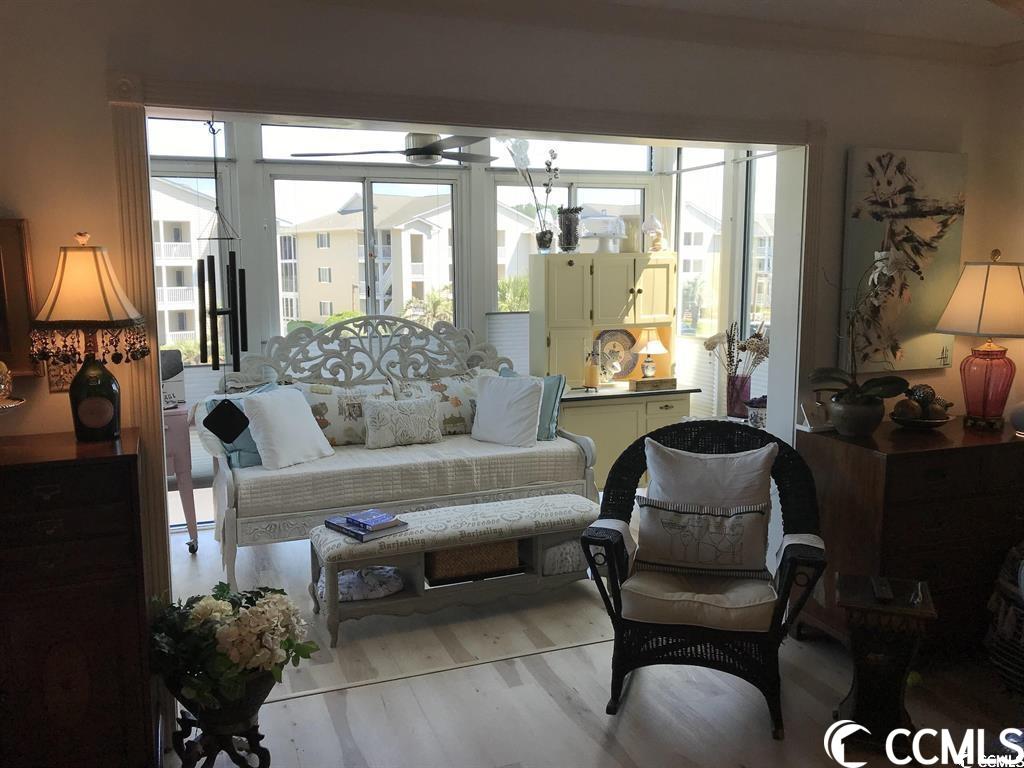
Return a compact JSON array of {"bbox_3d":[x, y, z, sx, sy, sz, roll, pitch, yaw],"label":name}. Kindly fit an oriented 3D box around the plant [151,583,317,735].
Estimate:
[{"bbox_3d":[-0.814,0.802,2.421,0.460,0.430,0.440,-3,8,-21],"label":"plant"}]

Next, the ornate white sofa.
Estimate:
[{"bbox_3d":[-0.667,0.289,4.875,2.080,1.325,1.080,-3,8,-21],"label":"ornate white sofa"}]

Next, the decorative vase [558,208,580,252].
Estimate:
[{"bbox_3d":[0.378,-1.002,5.442,0.140,0.285,0.140,0,8,0],"label":"decorative vase"}]

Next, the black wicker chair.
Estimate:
[{"bbox_3d":[0.746,0.682,3.211,0.800,0.990,0.850,2,8,17],"label":"black wicker chair"}]

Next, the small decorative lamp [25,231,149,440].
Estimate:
[{"bbox_3d":[-1.214,-0.137,2.386,0.350,0.600,0.350,-3,8,-21],"label":"small decorative lamp"}]

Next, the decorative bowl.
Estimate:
[{"bbox_3d":[1.790,0.166,3.630,0.280,0.050,0.280,0,8,0],"label":"decorative bowl"}]

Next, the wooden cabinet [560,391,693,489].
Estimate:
[{"bbox_3d":[0.646,0.438,5.612,1.040,0.820,0.600,-3,8,-21],"label":"wooden cabinet"}]

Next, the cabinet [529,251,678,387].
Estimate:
[{"bbox_3d":[0.617,-0.434,5.602,0.970,0.870,0.280,-3,8,-21],"label":"cabinet"}]

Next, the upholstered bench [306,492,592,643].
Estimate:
[{"bbox_3d":[-0.270,0.851,3.954,1.305,0.460,0.430,-3,8,-21],"label":"upholstered bench"}]

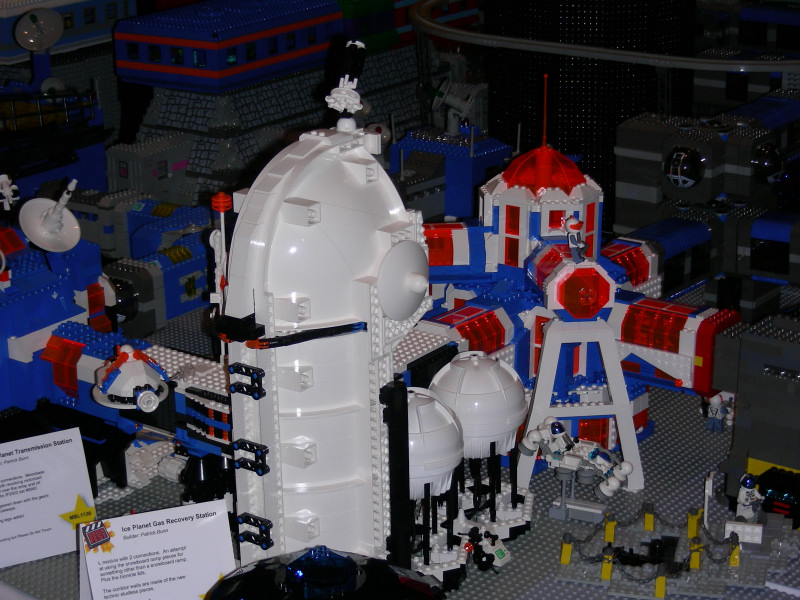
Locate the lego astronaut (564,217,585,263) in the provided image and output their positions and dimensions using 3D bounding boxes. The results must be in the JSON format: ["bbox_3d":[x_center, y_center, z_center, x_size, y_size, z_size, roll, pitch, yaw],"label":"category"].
[{"bbox_3d":[0.160,-0.055,1.669,0.019,0.043,0.024,3,17,10],"label":"lego astronaut"}]

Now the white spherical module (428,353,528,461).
[{"bbox_3d":[0.070,0.091,1.648,0.089,0.086,0.089,0,17,0],"label":"white spherical module"}]

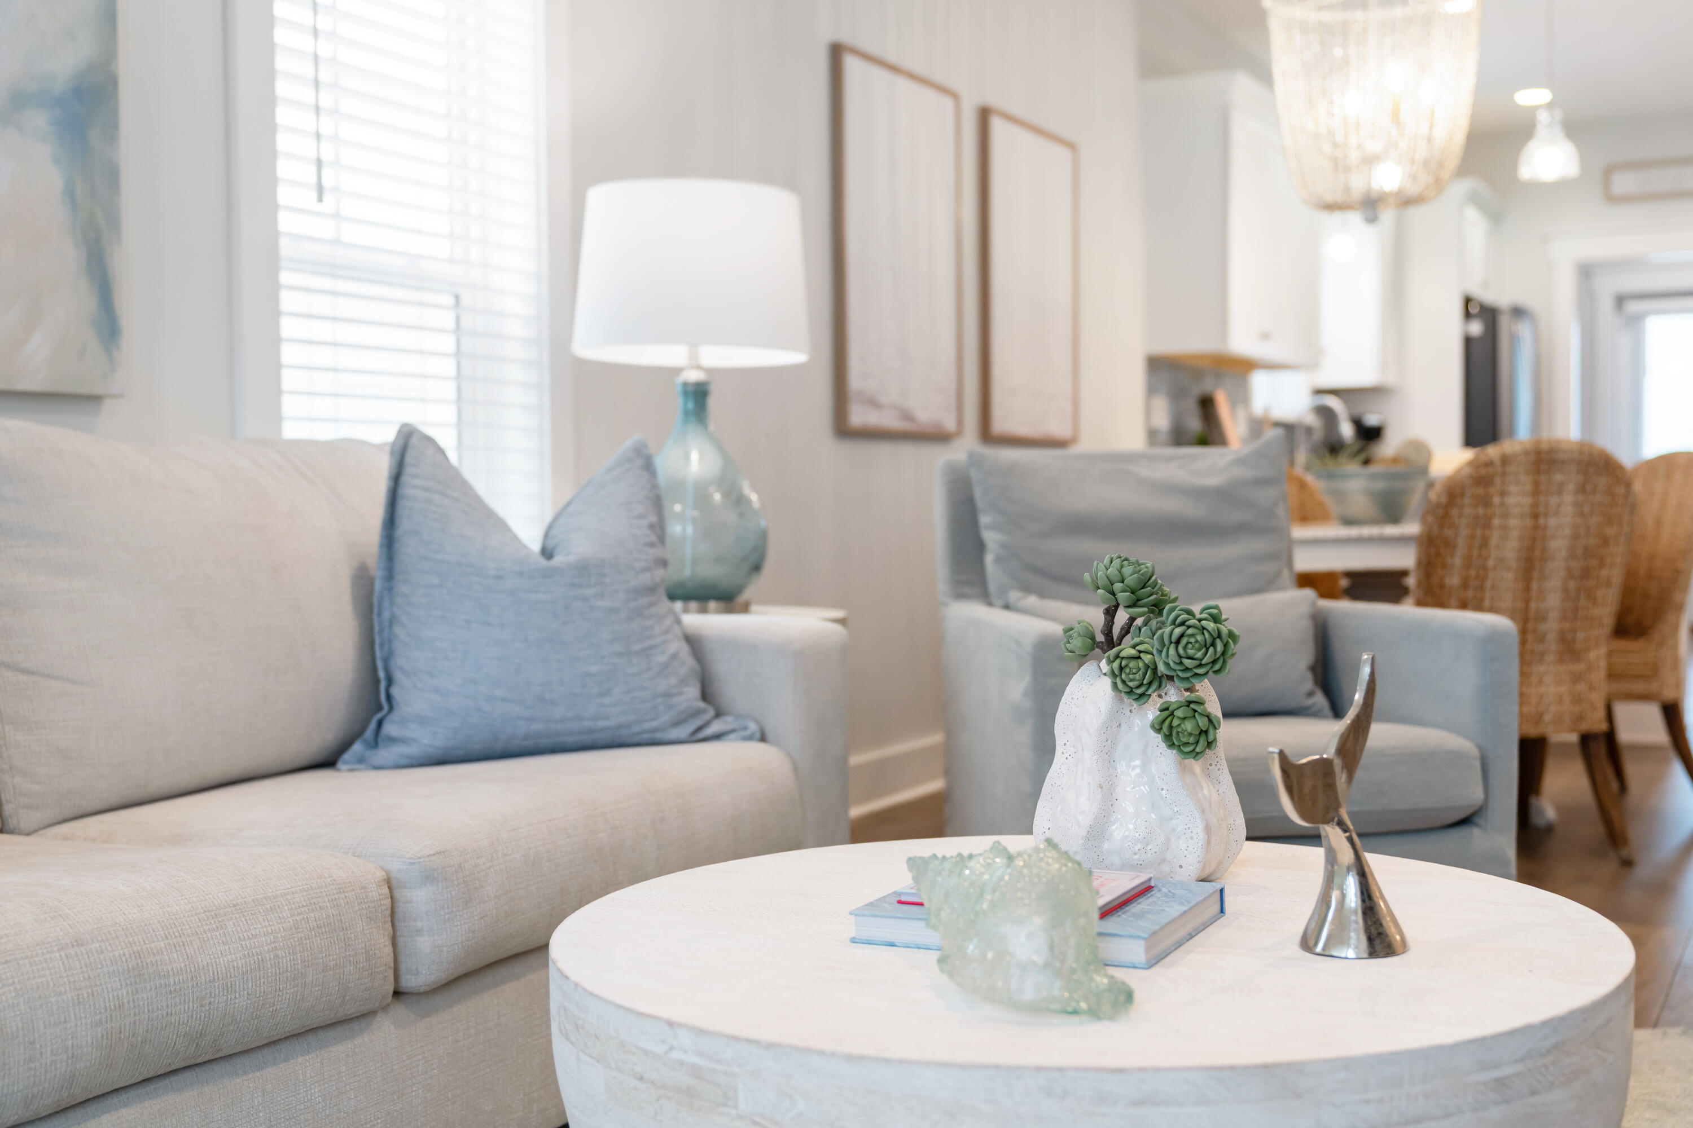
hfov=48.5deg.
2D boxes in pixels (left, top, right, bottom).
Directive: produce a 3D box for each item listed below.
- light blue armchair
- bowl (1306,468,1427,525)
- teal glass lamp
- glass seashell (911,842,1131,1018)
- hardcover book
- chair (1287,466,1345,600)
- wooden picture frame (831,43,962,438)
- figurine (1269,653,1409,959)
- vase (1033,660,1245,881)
[{"bbox_3d":[0.669,0.252,3.604,0.845,0.950,0.870,-1,2,-8],"label":"light blue armchair"},{"bbox_3d":[1.470,-0.184,5.300,0.340,0.160,0.340,0,2,0],"label":"bowl"},{"bbox_3d":[-0.296,-0.300,3.570,0.445,0.797,0.445,0,2,0],"label":"teal glass lamp"},{"bbox_3d":[0.149,0.310,1.655,0.208,0.130,0.140,1,2,30],"label":"glass seashell"},{"bbox_3d":[0.197,0.350,1.880,0.302,0.030,0.252,1,2,25],"label":"hardcover book"},{"bbox_3d":[1.339,0.157,5.719,0.510,0.970,0.580,-1,2,-10],"label":"chair"},{"bbox_3d":[0.152,-0.849,5.206,0.033,1.012,0.741,1,2,28],"label":"wooden picture frame"},{"bbox_3d":[0.467,0.228,1.776,0.150,0.276,0.105,-2,3,-38],"label":"figurine"},{"bbox_3d":[0.337,0.235,2.170,0.243,0.236,0.225,0,2,0],"label":"vase"}]

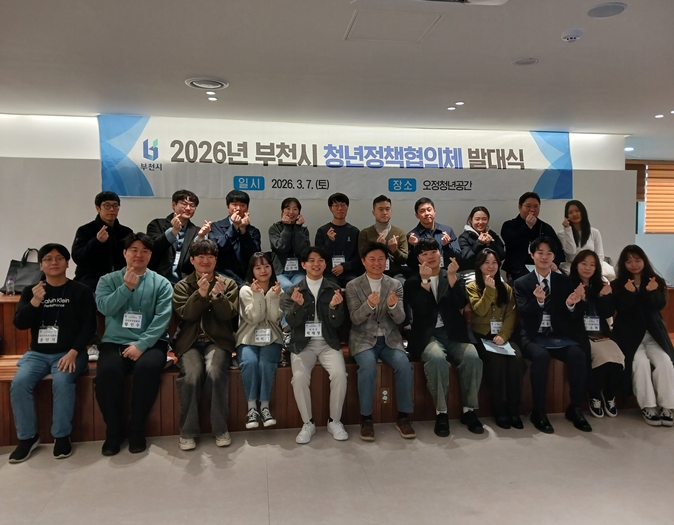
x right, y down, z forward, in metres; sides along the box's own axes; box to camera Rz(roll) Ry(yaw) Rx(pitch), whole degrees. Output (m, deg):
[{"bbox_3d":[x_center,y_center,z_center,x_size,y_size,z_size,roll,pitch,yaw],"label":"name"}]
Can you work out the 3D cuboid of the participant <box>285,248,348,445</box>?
[{"bbox_3d":[-0.158,0.548,4.006,0.480,1.306,0.740,0,3,-6],"label":"participant"}]

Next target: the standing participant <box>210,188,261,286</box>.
[{"bbox_3d":[-0.857,0.058,4.640,0.500,1.345,0.750,-1,3,-10],"label":"standing participant"}]

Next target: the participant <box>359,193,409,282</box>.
[{"bbox_3d":[0.421,0.056,4.865,0.480,1.325,0.750,0,3,-6],"label":"participant"}]

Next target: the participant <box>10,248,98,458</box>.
[{"bbox_3d":[-1.948,0.549,3.706,0.540,1.340,0.700,-1,4,-12],"label":"participant"}]

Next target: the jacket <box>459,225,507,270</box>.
[{"bbox_3d":[1.343,-0.093,5.139,0.500,0.550,0.420,0,3,6],"label":"jacket"}]

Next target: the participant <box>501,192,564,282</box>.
[{"bbox_3d":[1.856,0.004,5.110,0.630,1.320,0.780,0,3,8],"label":"participant"}]

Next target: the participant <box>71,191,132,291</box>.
[{"bbox_3d":[-1.891,0.052,4.479,0.550,1.300,0.760,-1,4,-20],"label":"participant"}]

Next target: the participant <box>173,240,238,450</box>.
[{"bbox_3d":[-0.934,0.534,3.886,0.470,1.350,0.680,-1,4,-10],"label":"participant"}]

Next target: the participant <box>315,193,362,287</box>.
[{"bbox_3d":[0.013,0.053,4.792,0.480,1.338,0.750,0,3,-7],"label":"participant"}]

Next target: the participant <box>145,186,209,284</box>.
[{"bbox_3d":[-1.329,0.041,4.573,0.550,1.310,0.760,-1,4,-14],"label":"participant"}]

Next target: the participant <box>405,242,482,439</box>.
[{"bbox_3d":[0.803,0.511,4.169,0.560,1.360,0.720,0,3,-5],"label":"participant"}]

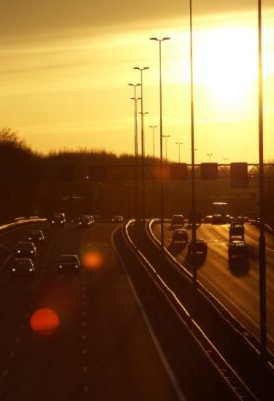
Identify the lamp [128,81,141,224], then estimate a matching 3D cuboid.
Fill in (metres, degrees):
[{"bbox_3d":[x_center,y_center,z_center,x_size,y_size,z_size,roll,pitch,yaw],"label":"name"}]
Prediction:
[{"bbox_3d":[-0.201,-7.280,465.000,1.950,21.600,0.400,-1,0,0],"label":"lamp"}]

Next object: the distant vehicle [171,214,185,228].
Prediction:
[{"bbox_3d":[6.191,3.178,450.000,1.720,1.800,4.400,-1,0,0],"label":"distant vehicle"}]

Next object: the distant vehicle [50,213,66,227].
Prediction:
[{"bbox_3d":[-11.325,2.878,432.000,1.800,1.850,4.500,-1,0,0],"label":"distant vehicle"}]

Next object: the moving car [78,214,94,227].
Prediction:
[{"bbox_3d":[-7.242,3.065,428.000,1.800,1.600,4.400,-1,0,0],"label":"moving car"}]

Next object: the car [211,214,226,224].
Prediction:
[{"bbox_3d":[13.134,3.118,485.000,1.850,1.650,4.500,-1,0,0],"label":"car"}]

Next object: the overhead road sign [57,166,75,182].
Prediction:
[{"bbox_3d":[-8.044,-2.979,344.000,1.850,1.800,0.400,-1,1,-1],"label":"overhead road sign"}]

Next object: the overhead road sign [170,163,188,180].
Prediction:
[{"bbox_3d":[4.813,-3.277,344.000,1.850,1.850,0.400,-1,1,-1],"label":"overhead road sign"}]

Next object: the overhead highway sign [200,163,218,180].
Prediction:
[{"bbox_3d":[8.285,-3.312,344.000,1.850,1.800,0.400,-1,1,-1],"label":"overhead highway sign"}]

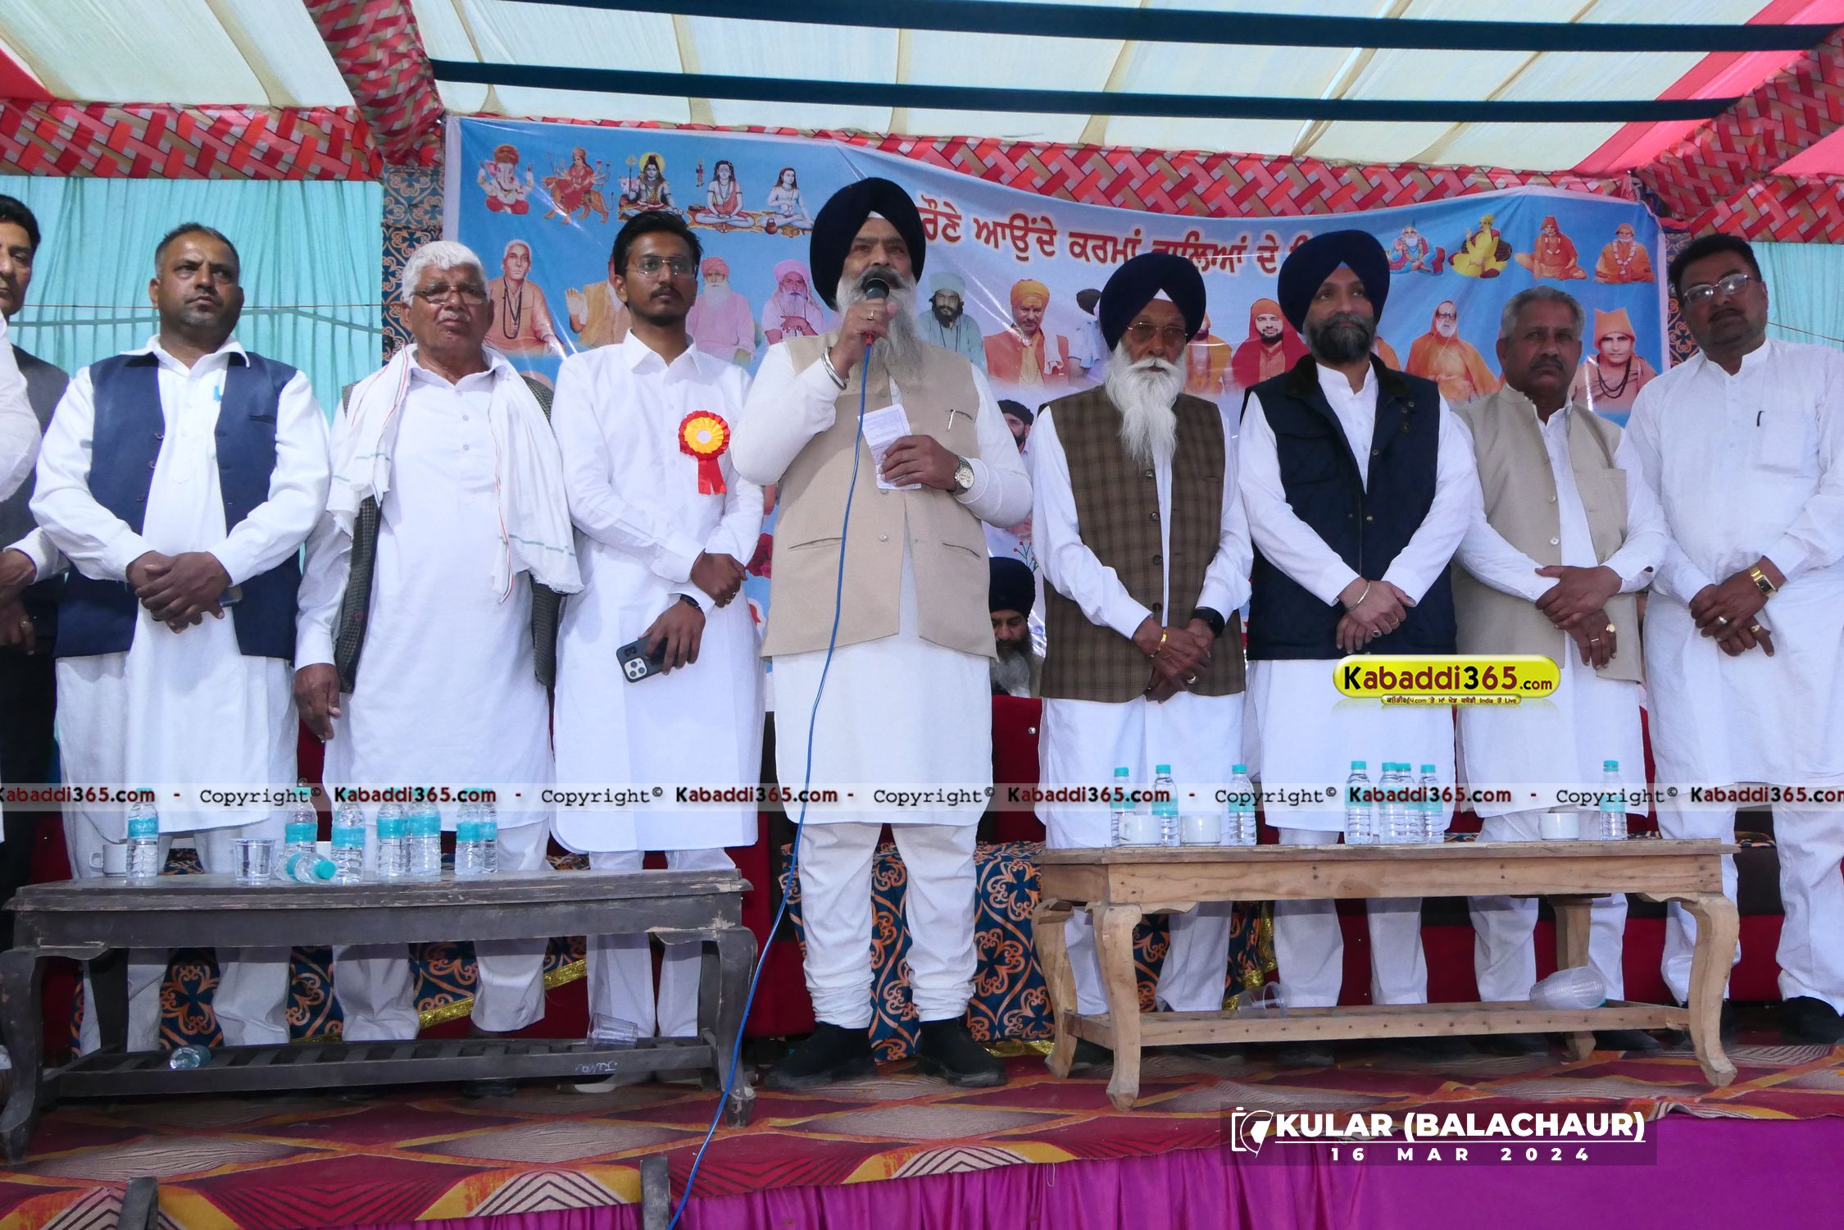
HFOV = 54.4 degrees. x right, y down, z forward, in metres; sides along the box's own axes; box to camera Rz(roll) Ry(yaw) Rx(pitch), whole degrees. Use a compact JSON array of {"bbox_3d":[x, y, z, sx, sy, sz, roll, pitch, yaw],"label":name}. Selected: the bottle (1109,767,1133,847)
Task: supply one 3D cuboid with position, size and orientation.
[{"bbox_3d":[0.391,0.377,3.530,0.057,0.162,0.057,-1,-6,0],"label":"bottle"}]

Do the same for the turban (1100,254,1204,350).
[{"bbox_3d":[0.505,-0.686,3.930,0.230,0.200,0.260,2,-8,-8],"label":"turban"}]

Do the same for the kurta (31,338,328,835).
[{"bbox_3d":[-1.521,-0.077,3.667,0.550,1.043,0.380,2,-8,-20],"label":"kurta"}]

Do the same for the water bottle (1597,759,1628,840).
[{"bbox_3d":[1.386,0.372,3.600,0.057,0.162,0.057,-1,-6,0],"label":"water bottle"}]

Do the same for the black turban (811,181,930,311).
[{"bbox_3d":[-0.112,-0.767,3.700,0.230,0.235,0.260,0,-10,-15],"label":"black turban"}]

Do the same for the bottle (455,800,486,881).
[{"bbox_3d":[-0.795,0.384,3.160,0.054,0.155,0.054,-1,-7,0],"label":"bottle"}]

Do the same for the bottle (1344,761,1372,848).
[{"bbox_3d":[0.818,0.352,3.361,0.051,0.160,0.051,-1,-7,0],"label":"bottle"}]

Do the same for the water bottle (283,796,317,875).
[{"bbox_3d":[-1.084,0.382,3.130,0.057,0.162,0.057,-1,-6,0],"label":"water bottle"}]

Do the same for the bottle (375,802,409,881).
[{"bbox_3d":[-0.903,0.372,3.050,0.051,0.160,0.051,-1,-7,0],"label":"bottle"}]

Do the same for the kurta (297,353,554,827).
[{"bbox_3d":[-0.998,-0.067,3.632,0.530,0.975,0.330,2,-8,-20],"label":"kurta"}]

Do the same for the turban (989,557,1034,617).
[{"bbox_3d":[0.280,-0.085,5.850,0.190,0.190,0.220,-1,3,8],"label":"turban"}]

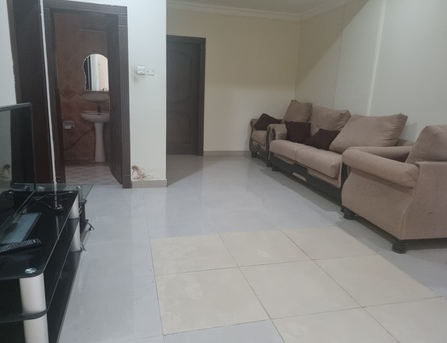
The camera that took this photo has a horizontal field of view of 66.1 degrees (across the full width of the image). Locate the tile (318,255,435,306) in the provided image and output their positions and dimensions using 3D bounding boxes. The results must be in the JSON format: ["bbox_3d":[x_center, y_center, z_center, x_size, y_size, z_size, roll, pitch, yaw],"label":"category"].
[{"bbox_3d":[1.059,0.762,2.478,0.600,0.010,0.600,-1,14,-15],"label":"tile"}]

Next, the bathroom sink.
[{"bbox_3d":[-1.968,-0.849,5.434,0.500,0.180,0.420,-1,14,-15],"label":"bathroom sink"}]

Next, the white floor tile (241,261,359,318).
[{"bbox_3d":[0.480,0.776,2.322,0.600,0.010,0.600,-1,14,-15],"label":"white floor tile"}]

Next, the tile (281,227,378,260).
[{"bbox_3d":[0.904,0.621,3.040,0.600,0.010,0.600,-1,14,-15],"label":"tile"}]

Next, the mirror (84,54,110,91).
[{"bbox_3d":[-1.993,-1.562,5.483,0.430,0.580,0.020,-1,14,-15],"label":"mirror"}]

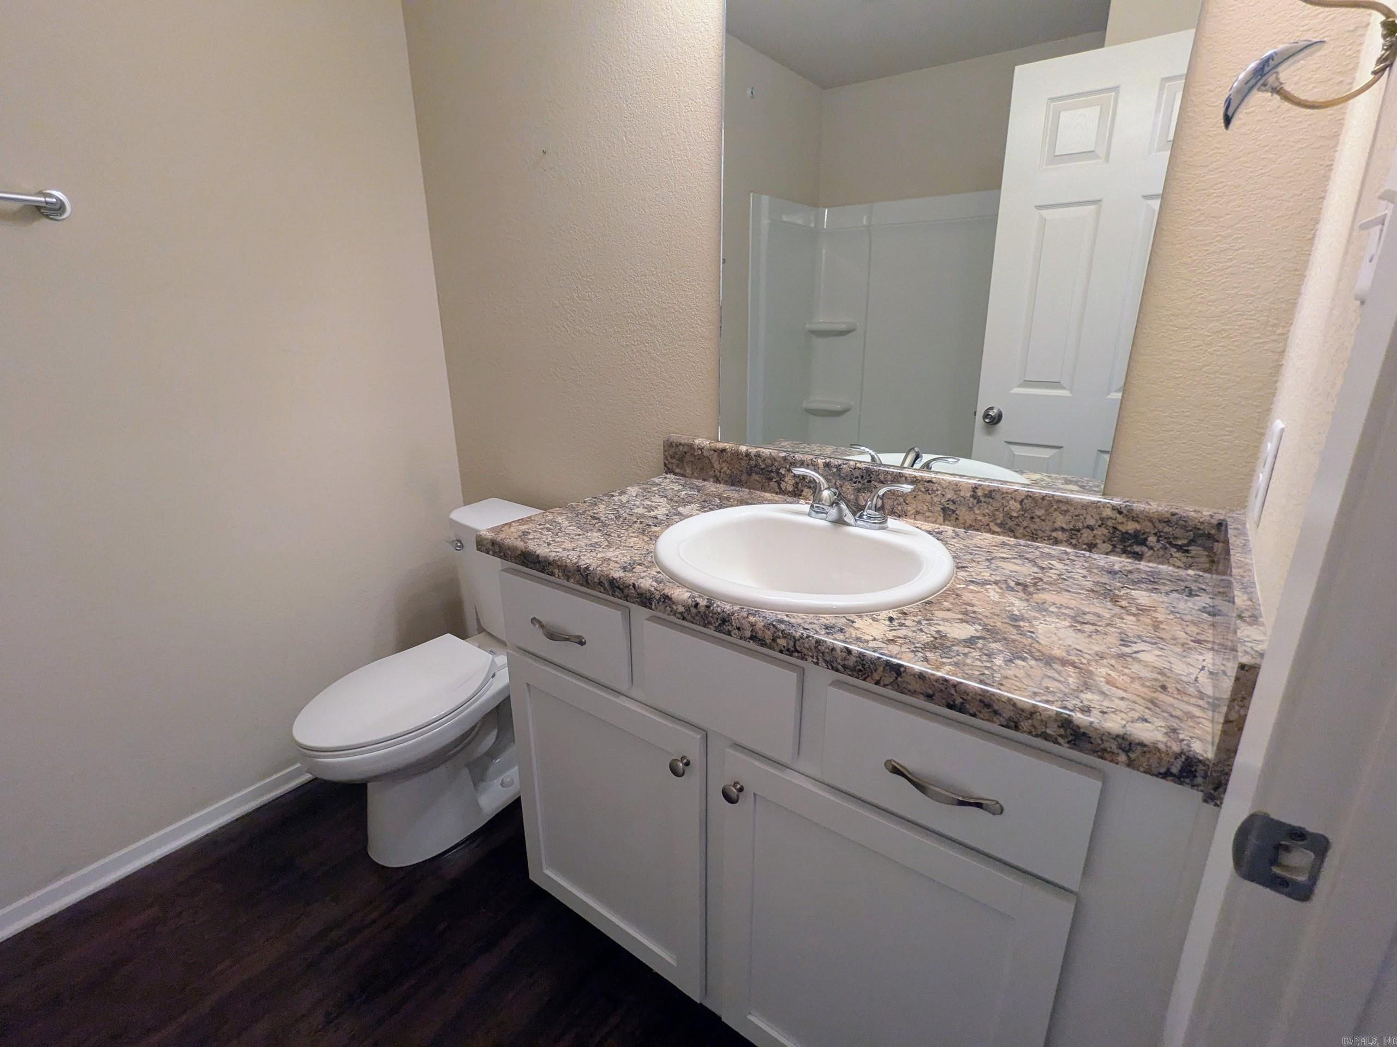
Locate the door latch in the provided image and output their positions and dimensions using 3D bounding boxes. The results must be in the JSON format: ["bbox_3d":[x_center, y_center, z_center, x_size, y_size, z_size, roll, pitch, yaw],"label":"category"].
[{"bbox_3d":[0.408,0.231,0.453,0.047,0.057,0.010,13,22,35],"label":"door latch"}]

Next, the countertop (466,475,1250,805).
[{"bbox_3d":[0.185,0.060,1.044,1.050,0.040,0.529,13,22,35],"label":"countertop"}]

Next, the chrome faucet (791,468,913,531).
[{"bbox_3d":[0.246,-0.037,1.105,0.229,0.084,0.136,13,22,35],"label":"chrome faucet"}]

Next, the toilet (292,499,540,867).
[{"bbox_3d":[-0.656,0.412,1.693,0.437,0.754,0.719,13,22,35],"label":"toilet"}]

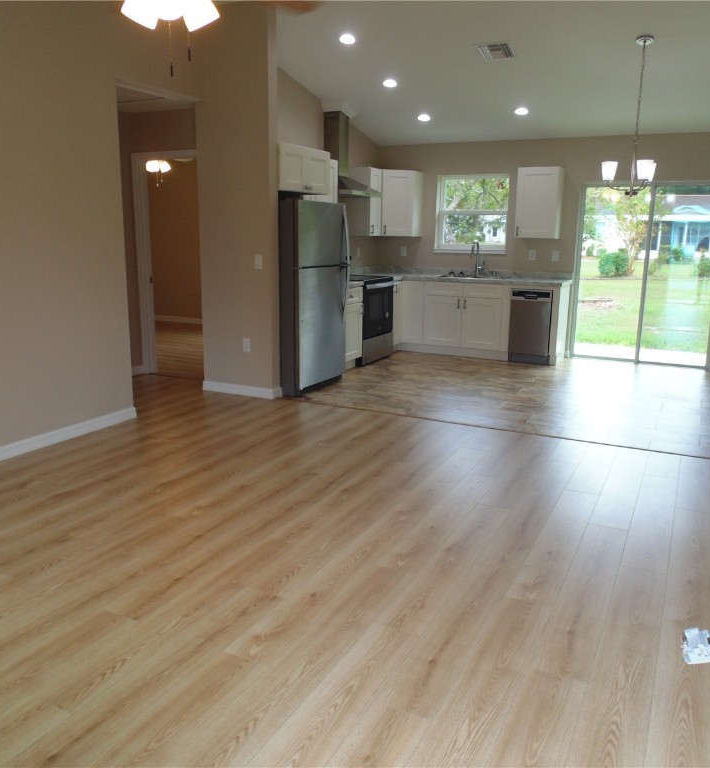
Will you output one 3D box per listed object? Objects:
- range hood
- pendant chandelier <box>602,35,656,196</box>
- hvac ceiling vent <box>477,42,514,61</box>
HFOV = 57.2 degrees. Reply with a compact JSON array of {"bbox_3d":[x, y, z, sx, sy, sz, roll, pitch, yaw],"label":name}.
[{"bbox_3d":[-0.058,-2.509,7.186,0.464,0.874,0.755,7,14,27],"label":"range hood"},{"bbox_3d":[2.209,-2.068,5.103,0.450,1.160,0.440,7,14,27],"label":"pendant chandelier"},{"bbox_3d":[1.171,-2.767,5.414,0.270,0.030,0.270,7,4,27],"label":"hvac ceiling vent"}]

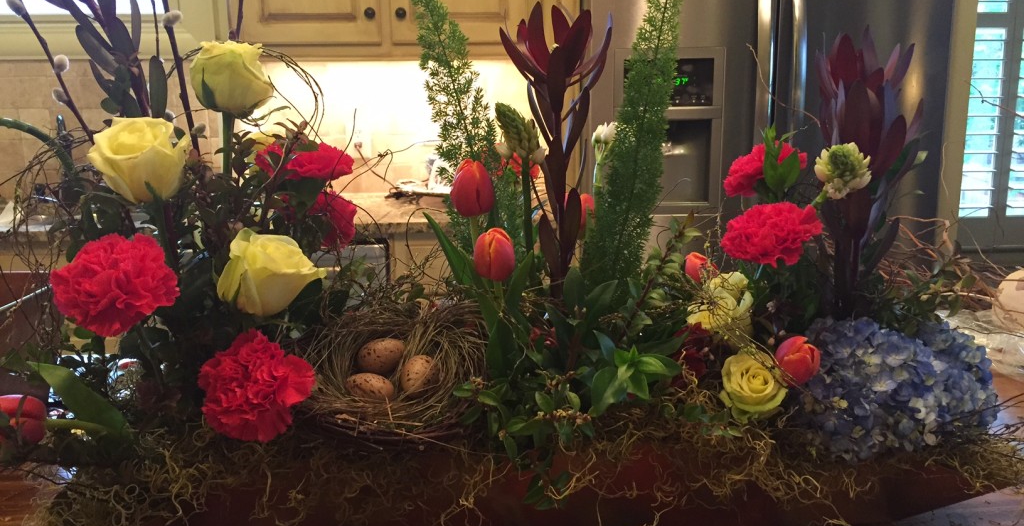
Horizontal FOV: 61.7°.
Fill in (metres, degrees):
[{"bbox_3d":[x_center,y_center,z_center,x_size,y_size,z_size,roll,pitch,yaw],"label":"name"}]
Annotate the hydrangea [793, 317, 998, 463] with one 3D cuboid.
[{"bbox_3d":[0.299,0.097,0.670,0.150,0.102,0.130,4,12,25],"label":"hydrangea"}]

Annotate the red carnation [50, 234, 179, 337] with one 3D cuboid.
[{"bbox_3d":[-0.264,0.015,0.570,0.080,0.064,0.066,-6,12,-25],"label":"red carnation"}]

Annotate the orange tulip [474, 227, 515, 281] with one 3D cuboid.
[{"bbox_3d":[-0.014,-0.007,0.665,0.031,0.042,0.031,-1,11,-1],"label":"orange tulip"}]

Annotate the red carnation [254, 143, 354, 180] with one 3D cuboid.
[{"bbox_3d":[-0.152,-0.074,0.630,0.070,0.034,0.070,2,7,0],"label":"red carnation"}]

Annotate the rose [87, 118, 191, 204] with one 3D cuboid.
[{"bbox_3d":[-0.234,-0.064,0.535,0.062,0.052,0.062,-7,19,0],"label":"rose"}]

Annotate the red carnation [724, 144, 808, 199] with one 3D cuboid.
[{"bbox_3d":[0.198,-0.072,0.670,0.064,0.042,0.064,-9,12,0],"label":"red carnation"}]

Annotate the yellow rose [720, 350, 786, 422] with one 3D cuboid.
[{"bbox_3d":[0.162,0.082,0.575,0.046,0.043,0.046,0,52,2],"label":"yellow rose"}]

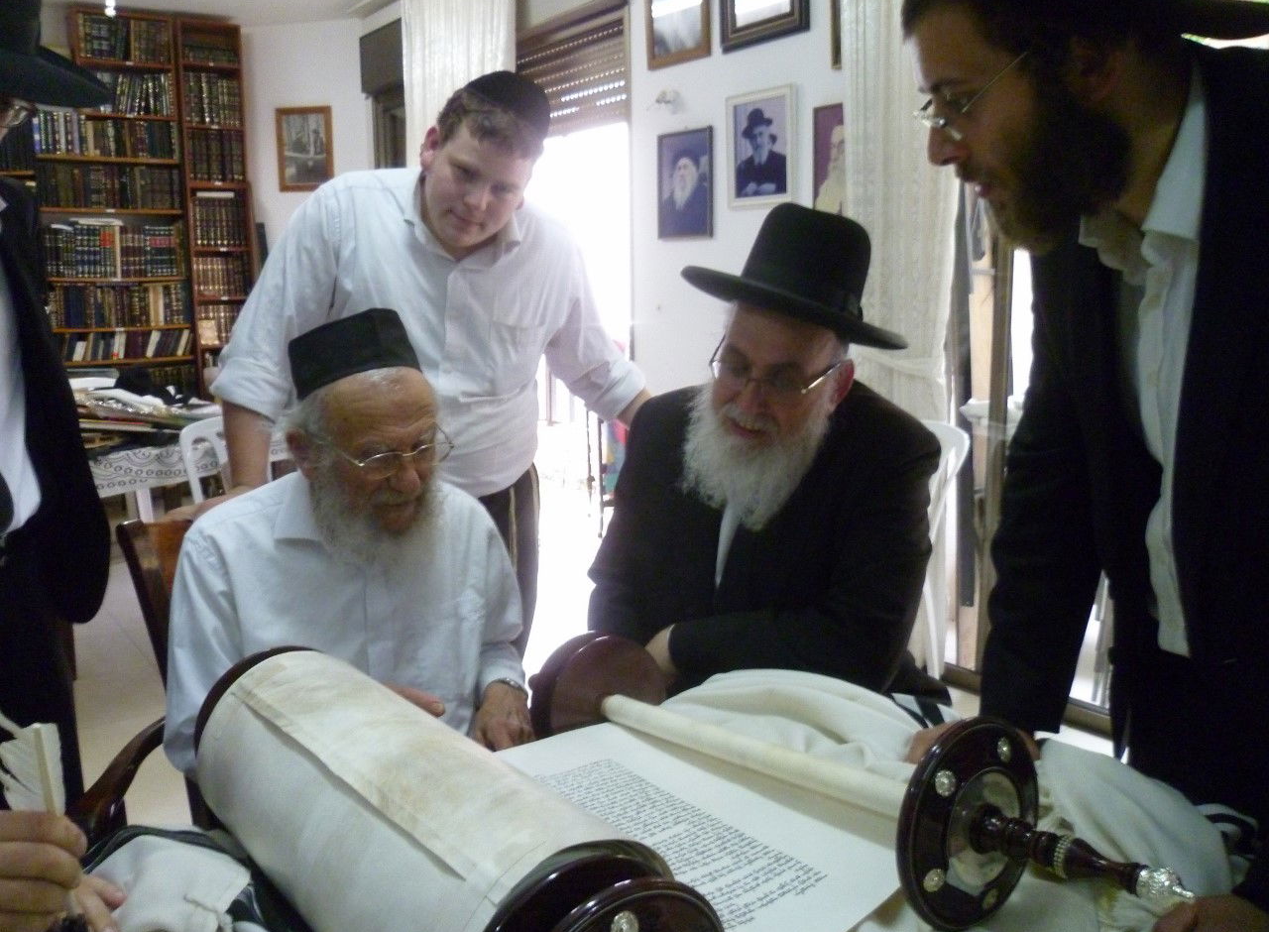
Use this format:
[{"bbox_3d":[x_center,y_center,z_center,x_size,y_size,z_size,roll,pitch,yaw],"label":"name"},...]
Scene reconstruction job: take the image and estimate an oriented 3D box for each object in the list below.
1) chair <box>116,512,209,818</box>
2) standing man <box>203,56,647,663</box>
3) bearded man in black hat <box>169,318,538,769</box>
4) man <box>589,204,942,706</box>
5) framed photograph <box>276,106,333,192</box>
[{"bbox_3d":[-0.430,0.555,1.392,0.580,0.910,0.580,-2,11,-13],"label":"chair"},{"bbox_3d":[-0.310,0.167,1.707,0.680,1.560,0.500,-2,10,-8],"label":"standing man"},{"bbox_3d":[-0.310,0.424,1.216,0.540,1.230,0.760,-4,11,-20],"label":"bearded man in black hat"},{"bbox_3d":[0.165,0.321,1.420,0.560,1.360,0.780,2,11,13],"label":"man"},{"bbox_3d":[-1.672,-1.605,5.200,0.325,0.405,0.025,3,11,16],"label":"framed photograph"}]

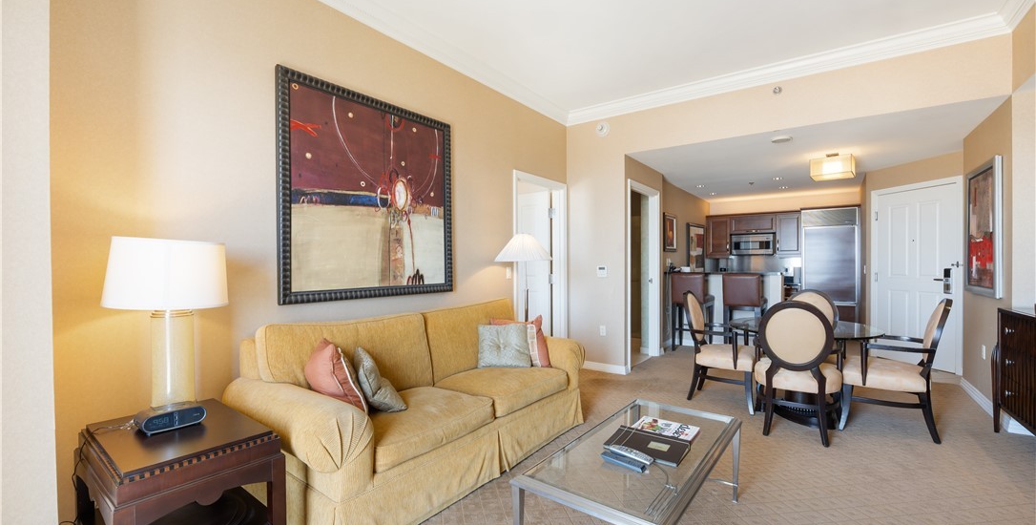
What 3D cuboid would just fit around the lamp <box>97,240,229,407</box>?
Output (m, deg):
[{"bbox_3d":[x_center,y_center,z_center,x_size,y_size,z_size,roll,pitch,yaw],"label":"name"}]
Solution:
[{"bbox_3d":[-1.515,0.285,1.765,0.410,0.775,0.410,0,0,40],"label":"lamp"}]

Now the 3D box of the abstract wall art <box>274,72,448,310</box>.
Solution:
[{"bbox_3d":[-0.965,-0.441,2.800,0.050,1.350,1.320,0,0,38],"label":"abstract wall art"}]

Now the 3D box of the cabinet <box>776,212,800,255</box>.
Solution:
[{"bbox_3d":[5.086,-0.538,7.561,0.376,0.805,0.340,0,0,37],"label":"cabinet"}]

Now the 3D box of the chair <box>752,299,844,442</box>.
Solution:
[{"bbox_3d":[2.075,0.765,3.045,0.560,0.980,0.660,0,0,32],"label":"chair"}]

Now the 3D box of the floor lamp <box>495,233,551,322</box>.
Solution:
[{"bbox_3d":[0.060,0.477,3.620,0.510,1.495,0.510,0,0,0],"label":"floor lamp"}]

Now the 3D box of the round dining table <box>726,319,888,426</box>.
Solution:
[{"bbox_3d":[2.357,0.892,3.360,1.050,0.725,1.050,0,0,35],"label":"round dining table"}]

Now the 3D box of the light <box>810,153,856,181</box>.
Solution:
[{"bbox_3d":[3.588,-1.100,4.590,0.380,0.250,0.400,0,0,44],"label":"light"}]

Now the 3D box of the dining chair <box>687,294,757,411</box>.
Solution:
[{"bbox_3d":[1.800,0.745,3.565,0.610,0.960,0.570,0,0,38],"label":"dining chair"}]

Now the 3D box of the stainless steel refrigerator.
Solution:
[{"bbox_3d":[5.134,0.190,6.635,0.750,2.130,0.620,0,0,35],"label":"stainless steel refrigerator"}]

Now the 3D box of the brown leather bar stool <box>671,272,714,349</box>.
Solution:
[{"bbox_3d":[2.420,0.690,5.570,0.440,1.060,0.510,0,0,35],"label":"brown leather bar stool"}]

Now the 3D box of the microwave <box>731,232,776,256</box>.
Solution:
[{"bbox_3d":[4.263,-0.319,7.303,0.620,0.370,0.370,0,0,35],"label":"microwave"}]

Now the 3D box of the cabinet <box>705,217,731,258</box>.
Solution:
[{"bbox_3d":[4.149,-0.521,8.263,0.455,0.837,0.340,0,0,37],"label":"cabinet"}]

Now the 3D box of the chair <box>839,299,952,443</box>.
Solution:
[{"bbox_3d":[2.795,0.765,3.058,0.660,0.980,0.560,0,0,32],"label":"chair"}]

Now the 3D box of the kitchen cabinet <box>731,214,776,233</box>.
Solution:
[{"bbox_3d":[4.633,-0.755,7.900,0.755,0.373,0.340,0,0,37],"label":"kitchen cabinet"}]

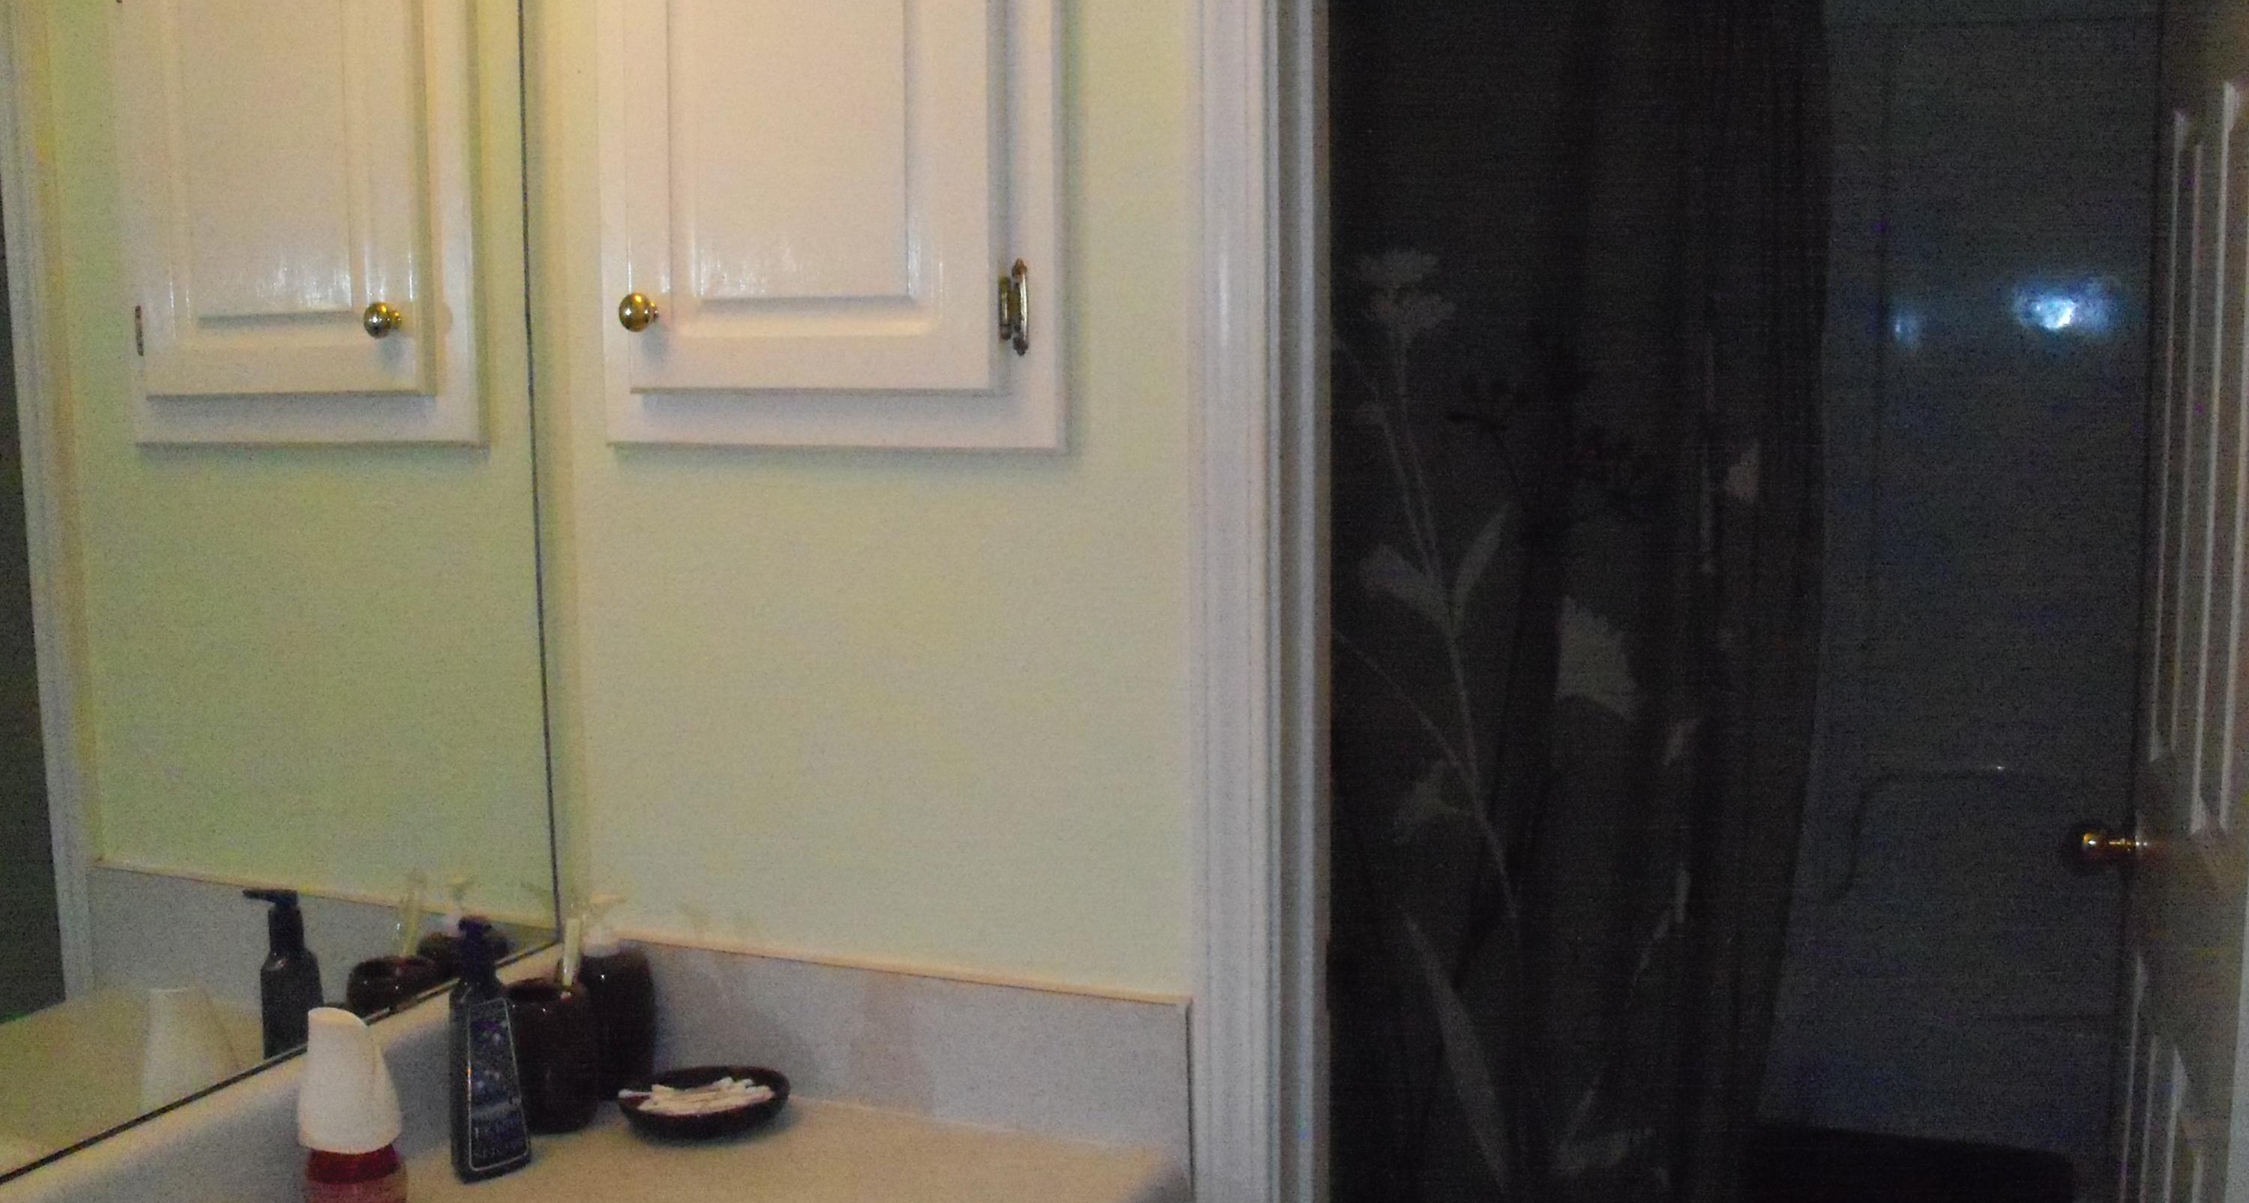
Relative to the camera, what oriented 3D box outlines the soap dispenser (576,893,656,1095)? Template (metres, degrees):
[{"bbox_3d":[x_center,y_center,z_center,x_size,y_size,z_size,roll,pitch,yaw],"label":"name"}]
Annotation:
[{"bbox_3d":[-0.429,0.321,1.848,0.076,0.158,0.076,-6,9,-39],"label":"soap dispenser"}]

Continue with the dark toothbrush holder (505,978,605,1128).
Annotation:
[{"bbox_3d":[-0.453,0.358,1.797,0.077,0.106,0.077,-1,7,0],"label":"dark toothbrush holder"}]

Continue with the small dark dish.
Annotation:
[{"bbox_3d":[-0.325,0.394,1.770,0.132,0.030,0.108,-5,9,-33],"label":"small dark dish"}]

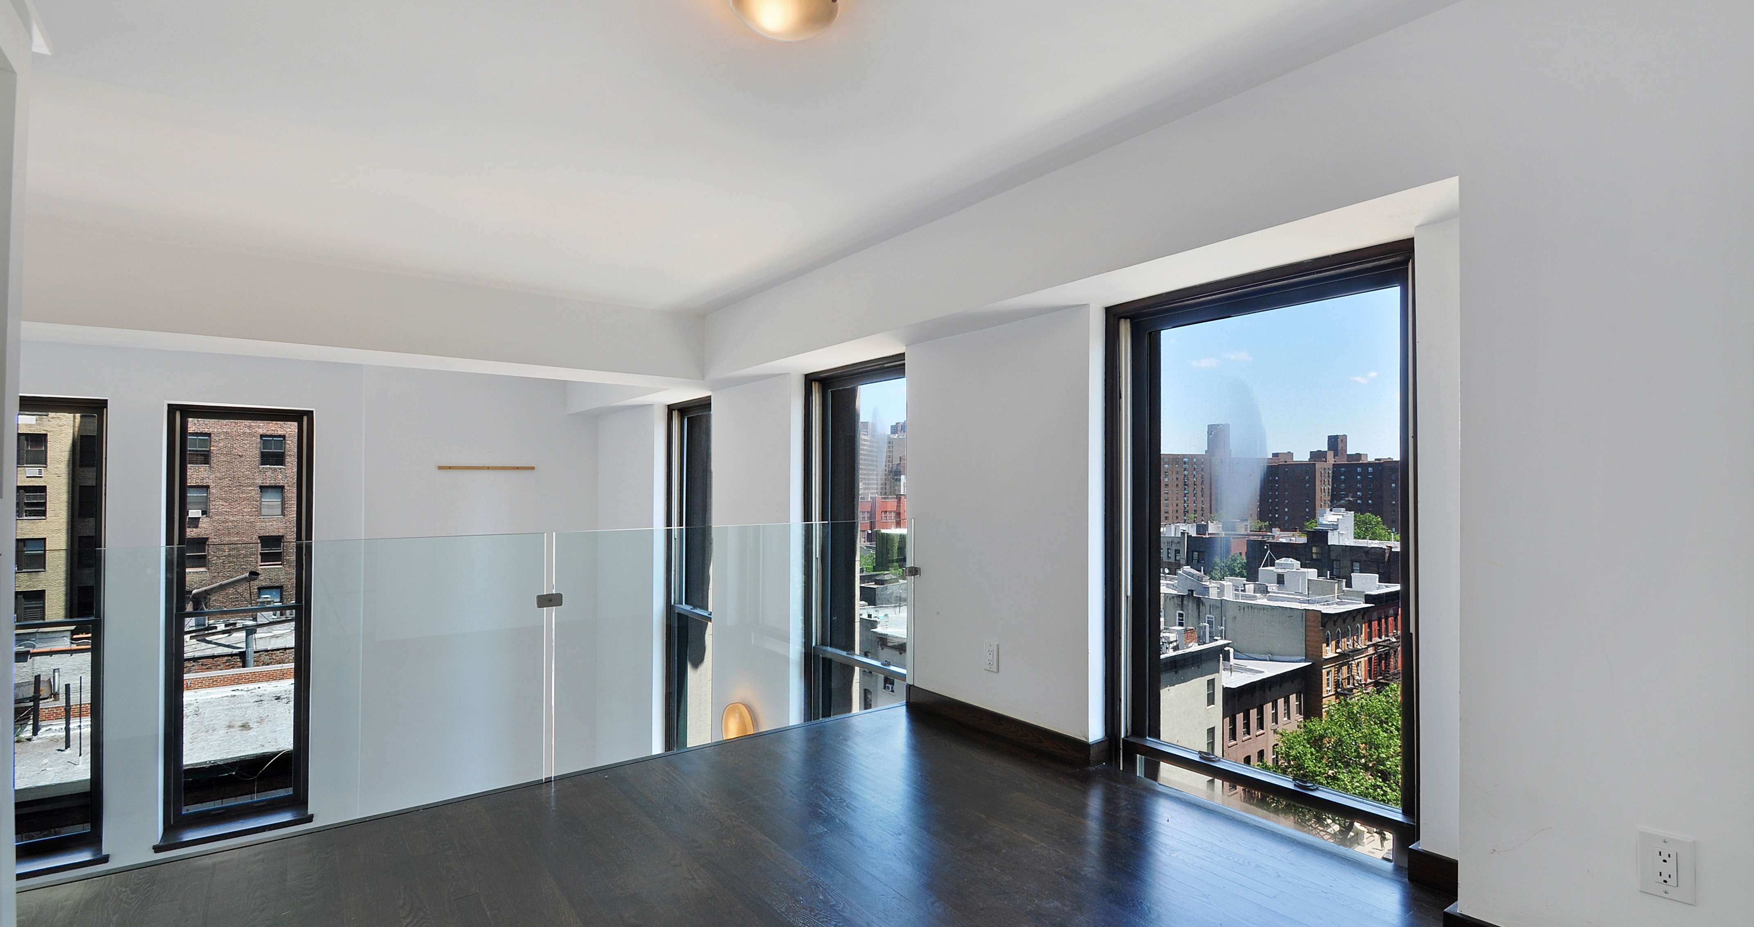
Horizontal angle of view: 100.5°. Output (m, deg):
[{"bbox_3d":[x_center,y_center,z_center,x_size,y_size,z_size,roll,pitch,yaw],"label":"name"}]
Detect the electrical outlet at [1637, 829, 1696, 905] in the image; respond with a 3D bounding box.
[{"bbox_3d":[1.509,0.771,1.394,0.009,0.124,0.078,1,-2,-39],"label":"electrical outlet"}]

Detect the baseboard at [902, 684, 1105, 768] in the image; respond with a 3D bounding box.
[{"bbox_3d":[0.528,1.125,3.225,0.125,0.093,1.062,1,-2,-39],"label":"baseboard"}]

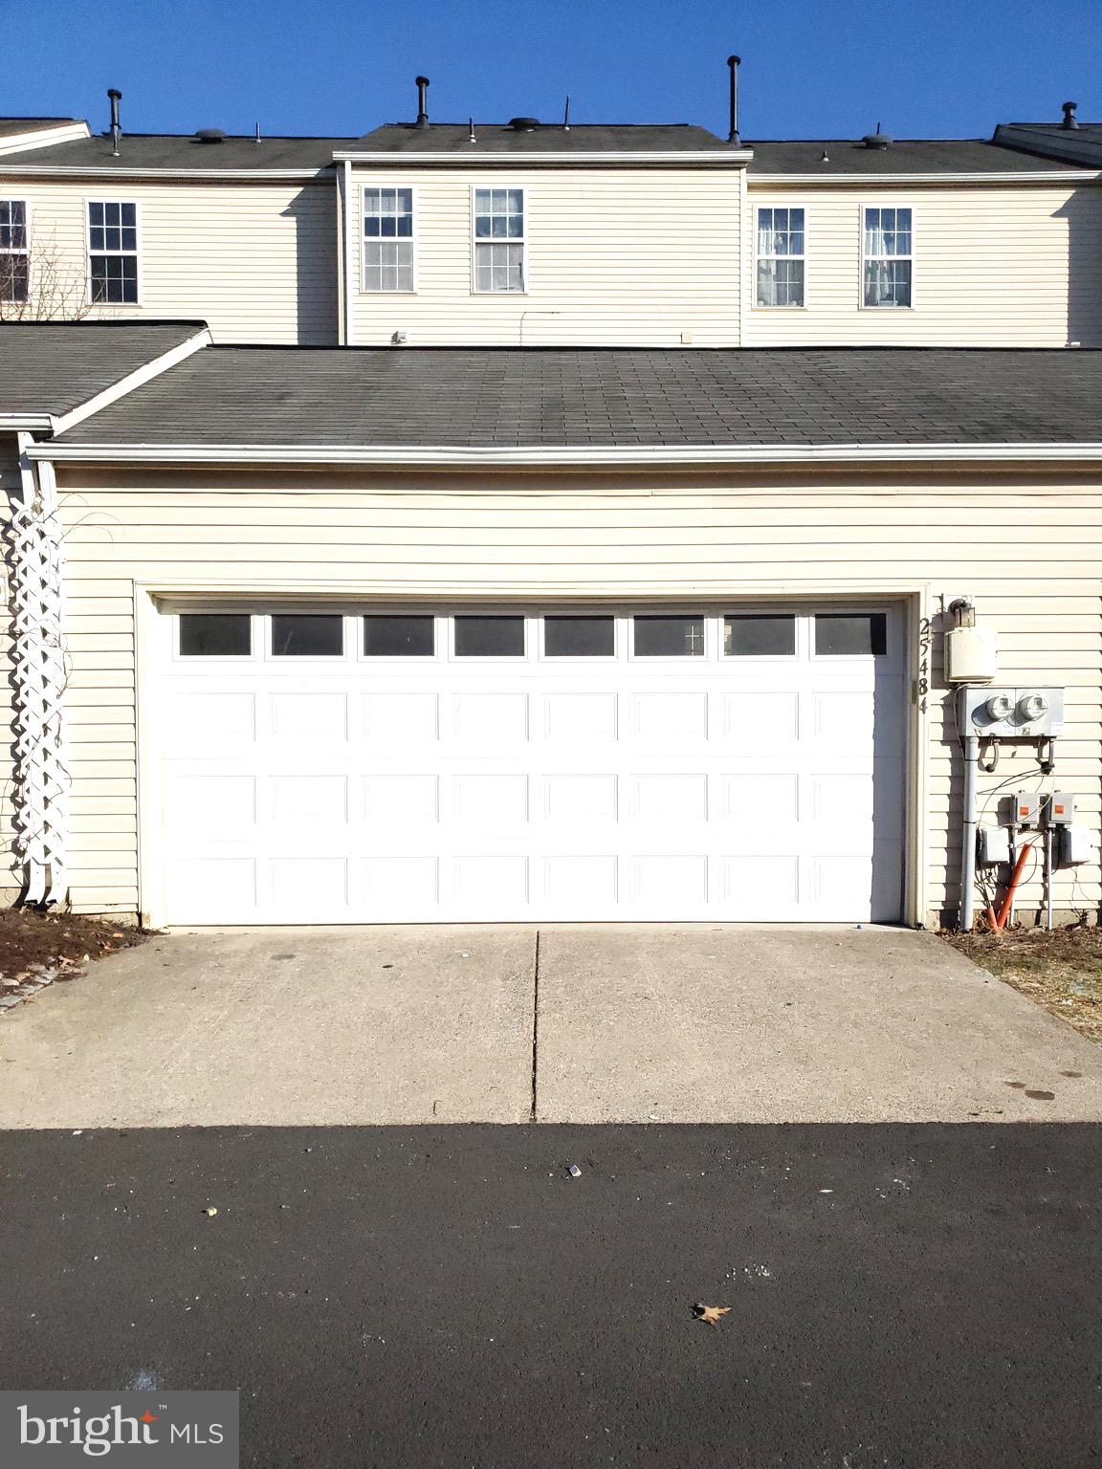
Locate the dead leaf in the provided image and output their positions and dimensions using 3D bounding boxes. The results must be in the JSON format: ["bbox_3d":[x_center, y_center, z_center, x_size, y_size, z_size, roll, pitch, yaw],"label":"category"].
[{"bbox_3d":[0.408,1.470,2.799,0.094,0.025,0.075,0,2,0],"label":"dead leaf"}]

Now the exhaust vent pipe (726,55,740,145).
[{"bbox_3d":[2.817,-9.770,17.000,0.205,1.390,0.205,0,2,0],"label":"exhaust vent pipe"}]

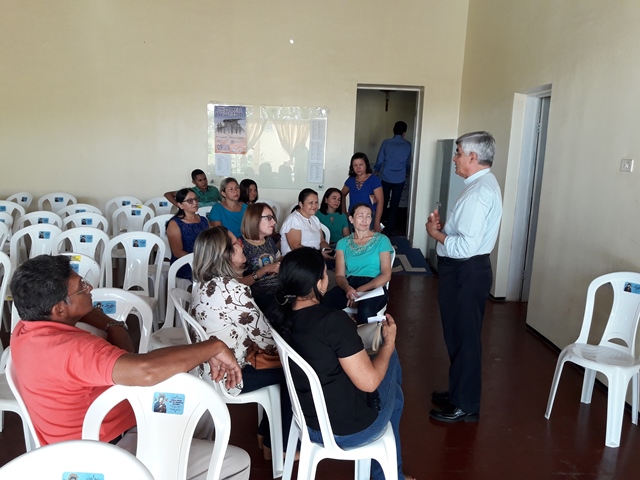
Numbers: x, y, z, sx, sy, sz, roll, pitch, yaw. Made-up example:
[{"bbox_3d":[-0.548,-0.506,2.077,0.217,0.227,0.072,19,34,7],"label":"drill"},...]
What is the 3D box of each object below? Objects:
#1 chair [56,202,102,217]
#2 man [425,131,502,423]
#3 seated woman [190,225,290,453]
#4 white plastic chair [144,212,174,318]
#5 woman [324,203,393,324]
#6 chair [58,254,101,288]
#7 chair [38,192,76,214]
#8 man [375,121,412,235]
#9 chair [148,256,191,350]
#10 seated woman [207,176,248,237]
[{"bbox_3d":[-2.394,0.116,5.078,0.450,0.890,0.520,1,10,-10],"label":"chair"},{"bbox_3d":[0.833,0.220,2.993,0.460,1.660,0.520,2,10,1],"label":"man"},{"bbox_3d":[-0.349,0.510,2.484,0.720,1.180,0.500,-1,10,-19],"label":"seated woman"},{"bbox_3d":[-1.455,0.233,4.645,0.440,0.879,0.490,4,10,8],"label":"white plastic chair"},{"bbox_3d":[0.213,0.333,3.681,0.520,1.155,0.780,5,11,14],"label":"woman"},{"bbox_3d":[-1.458,0.553,2.814,0.450,0.890,0.520,1,10,-5],"label":"chair"},{"bbox_3d":[-3.109,-0.086,6.060,0.450,0.890,0.520,0,10,-12],"label":"chair"},{"bbox_3d":[1.114,-0.902,7.750,0.540,1.680,0.420,2,10,3],"label":"man"},{"bbox_3d":[-0.694,0.555,3.043,0.440,0.885,0.520,0,10,-9],"label":"chair"},{"bbox_3d":[-0.801,0.013,5.137,0.500,1.220,0.720,-4,11,-31],"label":"seated woman"}]

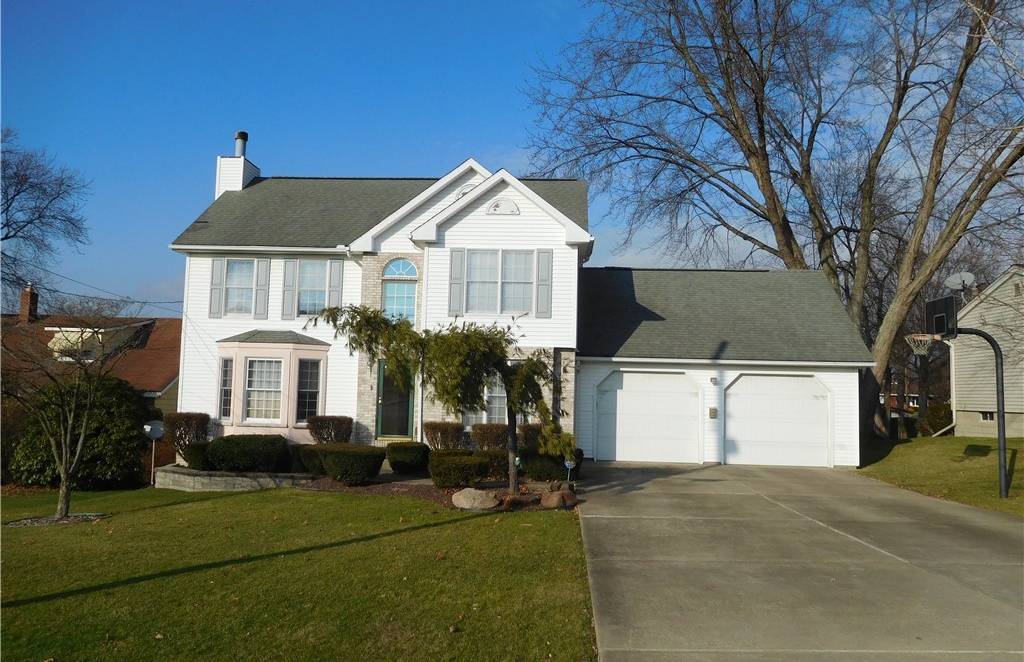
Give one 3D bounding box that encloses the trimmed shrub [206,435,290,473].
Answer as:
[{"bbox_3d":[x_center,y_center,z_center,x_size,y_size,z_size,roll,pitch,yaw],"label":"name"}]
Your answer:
[{"bbox_3d":[-6.478,3.011,18.101,1.974,0.856,1.100,1,-5,0],"label":"trimmed shrub"}]

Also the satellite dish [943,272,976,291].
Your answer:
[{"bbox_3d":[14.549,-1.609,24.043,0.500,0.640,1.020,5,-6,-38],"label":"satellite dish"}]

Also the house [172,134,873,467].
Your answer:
[{"bbox_3d":[0.105,-1.297,22.212,18.800,10.050,9.050,1,-5,4],"label":"house"}]

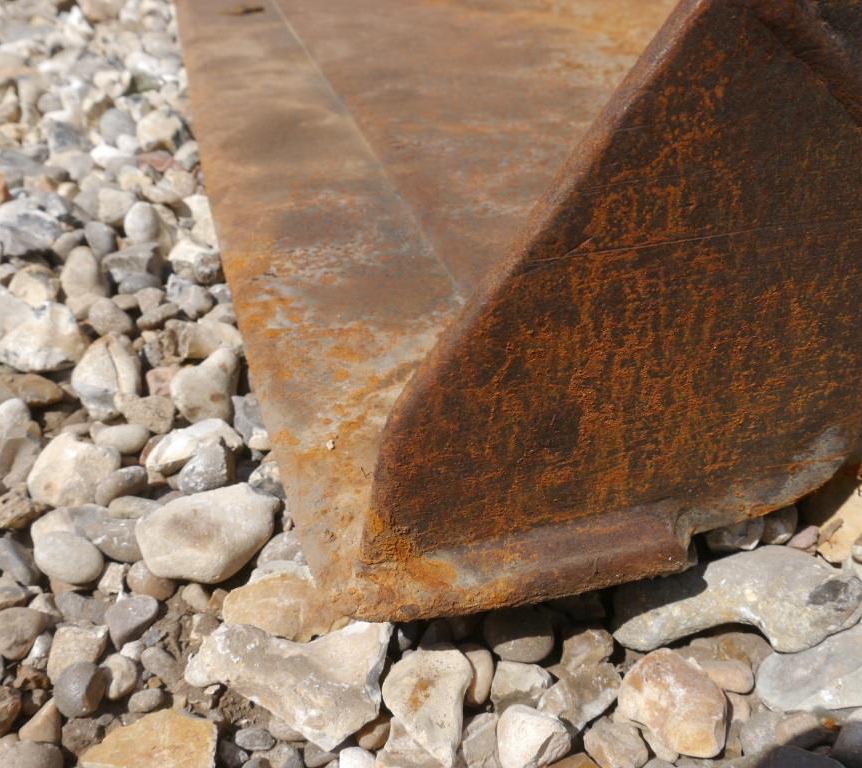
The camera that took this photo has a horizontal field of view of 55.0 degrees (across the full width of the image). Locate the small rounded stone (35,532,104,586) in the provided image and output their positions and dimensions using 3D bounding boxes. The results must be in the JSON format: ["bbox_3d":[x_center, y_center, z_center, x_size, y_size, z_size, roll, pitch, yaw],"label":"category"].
[{"bbox_3d":[-0.251,0.120,0.574,0.046,0.028,0.043,-10,40,-12],"label":"small rounded stone"}]

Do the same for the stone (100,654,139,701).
[{"bbox_3d":[-0.193,0.181,0.512,0.025,0.024,0.030,0,39,0],"label":"stone"}]

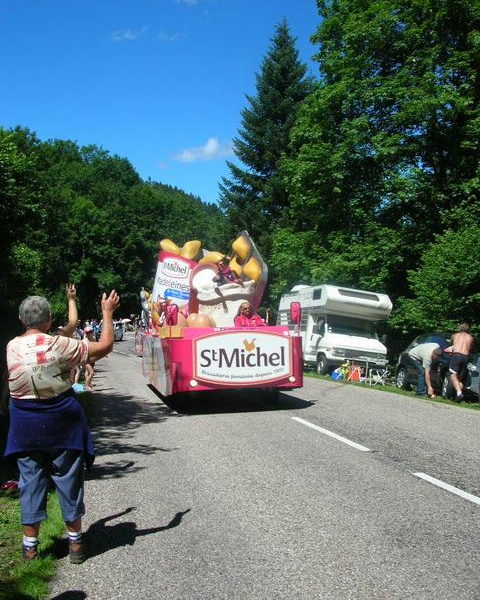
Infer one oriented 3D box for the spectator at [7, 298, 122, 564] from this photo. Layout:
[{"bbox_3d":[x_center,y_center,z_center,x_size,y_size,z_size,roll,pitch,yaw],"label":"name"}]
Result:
[{"bbox_3d":[-1.165,0.791,4.265,0.640,1.690,0.580,-2,-3,22],"label":"spectator"}]

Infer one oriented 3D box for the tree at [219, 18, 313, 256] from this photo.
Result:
[{"bbox_3d":[2.780,-8.030,45.404,8.800,23.400,8.800,0,-3,-11],"label":"tree"}]

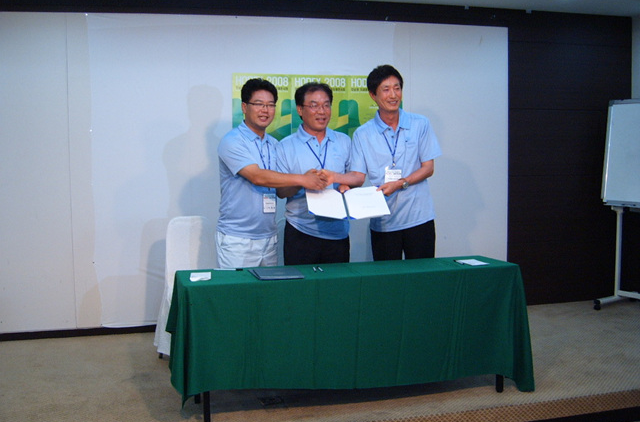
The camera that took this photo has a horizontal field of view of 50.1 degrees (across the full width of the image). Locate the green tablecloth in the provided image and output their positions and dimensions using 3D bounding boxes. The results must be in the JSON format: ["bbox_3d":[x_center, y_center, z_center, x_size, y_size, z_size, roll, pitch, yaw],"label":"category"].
[{"bbox_3d":[0.159,0.624,3.652,1.880,0.640,0.530,-2,4,-12],"label":"green tablecloth"}]

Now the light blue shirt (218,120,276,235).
[{"bbox_3d":[-0.417,-0.173,3.878,0.430,0.680,0.290,-4,5,-35],"label":"light blue shirt"}]

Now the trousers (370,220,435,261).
[{"bbox_3d":[0.505,0.488,4.179,0.390,0.980,0.280,0,4,4],"label":"trousers"}]

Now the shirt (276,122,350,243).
[{"bbox_3d":[-0.030,-0.169,4.054,0.480,0.680,0.300,-1,4,-10],"label":"shirt"}]

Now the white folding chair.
[{"bbox_3d":[-0.837,0.503,4.579,0.430,0.940,0.500,-3,5,-30],"label":"white folding chair"}]

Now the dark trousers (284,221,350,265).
[{"bbox_3d":[-0.011,0.511,4.088,0.390,0.960,0.280,-1,4,-8],"label":"dark trousers"}]

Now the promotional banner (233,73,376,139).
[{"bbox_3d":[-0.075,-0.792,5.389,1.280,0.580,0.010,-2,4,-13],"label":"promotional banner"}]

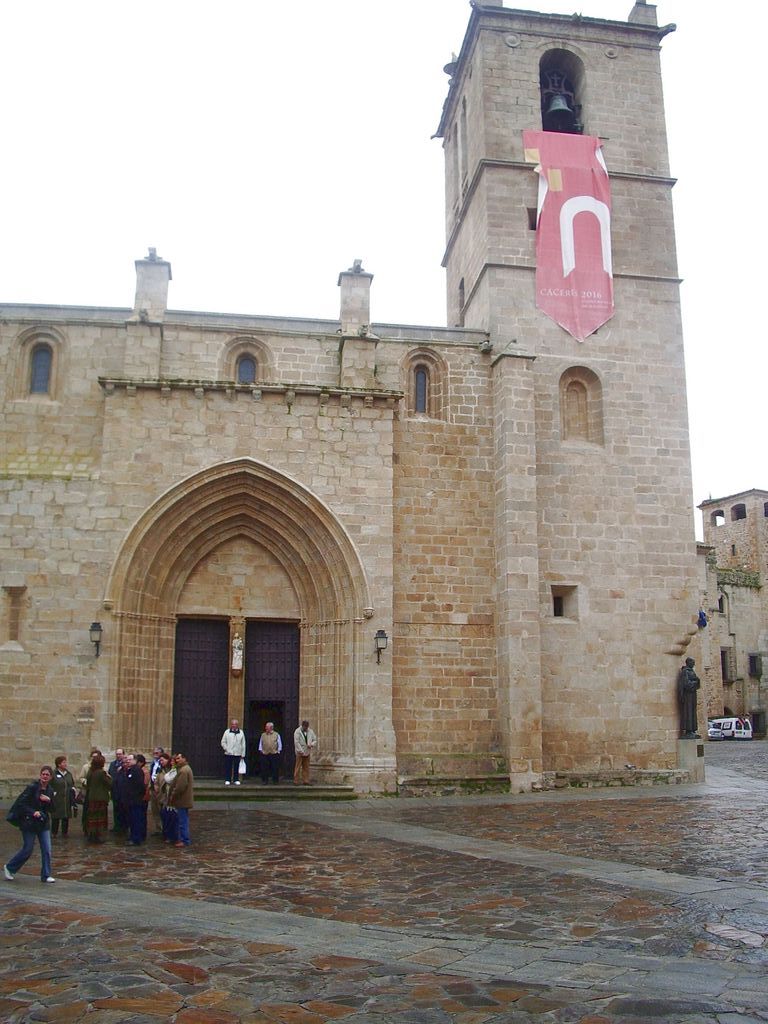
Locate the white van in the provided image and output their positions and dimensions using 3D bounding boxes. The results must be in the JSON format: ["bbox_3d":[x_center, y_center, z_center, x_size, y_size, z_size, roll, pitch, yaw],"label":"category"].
[{"bbox_3d":[28.142,17.747,84.843,1.700,1.820,4.100,3,-11,-18],"label":"white van"}]

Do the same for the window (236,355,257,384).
[{"bbox_3d":[-4.311,-4.173,32.525,0.591,1.617,0.250,2,-11,-9],"label":"window"}]

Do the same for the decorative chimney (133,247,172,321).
[{"bbox_3d":[-7.199,-7.074,32.197,1.080,2.050,1.000,2,-12,-8],"label":"decorative chimney"}]

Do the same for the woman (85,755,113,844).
[{"bbox_3d":[-5.331,5.340,19.300,0.520,1.630,0.400,2,-12,-10],"label":"woman"}]

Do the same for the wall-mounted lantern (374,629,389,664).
[{"bbox_3d":[-0.083,3.738,28.589,0.370,0.943,0.560,2,-11,-9],"label":"wall-mounted lantern"}]

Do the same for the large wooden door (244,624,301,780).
[{"bbox_3d":[-3.257,5.435,30.261,1.597,4.507,0.150,2,-11,-9],"label":"large wooden door"}]

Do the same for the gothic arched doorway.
[{"bbox_3d":[-4.075,3.073,29.442,7.223,8.945,2.100,2,-11,-9],"label":"gothic arched doorway"}]

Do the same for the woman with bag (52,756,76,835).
[{"bbox_3d":[-6.520,5.767,21.046,0.480,1.573,0.340,7,-13,-31],"label":"woman with bag"}]

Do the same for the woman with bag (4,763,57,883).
[{"bbox_3d":[-5.110,4.485,14.945,0.600,1.564,0.450,-7,-13,31],"label":"woman with bag"}]

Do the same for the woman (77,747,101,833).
[{"bbox_3d":[-5.678,5.436,20.100,0.500,1.620,0.380,5,-13,-23],"label":"woman"}]

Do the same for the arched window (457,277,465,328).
[{"bbox_3d":[2.743,-7.428,36.886,0.300,1.600,0.800,2,-12,-8],"label":"arched window"}]

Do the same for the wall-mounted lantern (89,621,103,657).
[{"bbox_3d":[-7.629,3.388,27.439,0.370,0.903,0.560,2,-11,-9],"label":"wall-mounted lantern"}]

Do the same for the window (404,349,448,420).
[{"bbox_3d":[1.338,-4.015,32.601,1.350,2.200,0.450,2,-12,-8],"label":"window"}]

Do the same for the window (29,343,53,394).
[{"bbox_3d":[-10.234,-4.281,30.892,0.700,1.550,0.300,2,-12,-8],"label":"window"}]

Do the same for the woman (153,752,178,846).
[{"bbox_3d":[-4.054,5.340,19.300,0.400,1.630,0.480,5,-13,-21],"label":"woman"}]

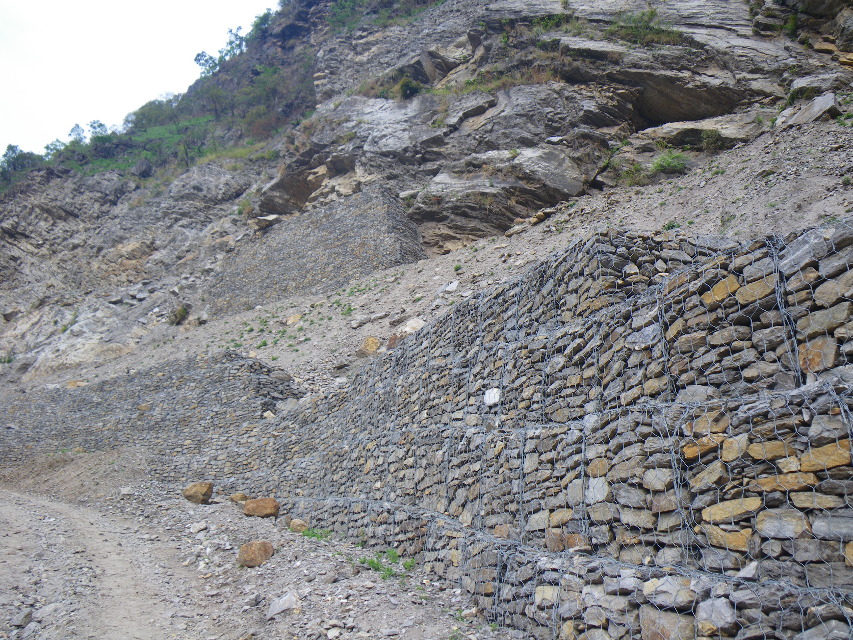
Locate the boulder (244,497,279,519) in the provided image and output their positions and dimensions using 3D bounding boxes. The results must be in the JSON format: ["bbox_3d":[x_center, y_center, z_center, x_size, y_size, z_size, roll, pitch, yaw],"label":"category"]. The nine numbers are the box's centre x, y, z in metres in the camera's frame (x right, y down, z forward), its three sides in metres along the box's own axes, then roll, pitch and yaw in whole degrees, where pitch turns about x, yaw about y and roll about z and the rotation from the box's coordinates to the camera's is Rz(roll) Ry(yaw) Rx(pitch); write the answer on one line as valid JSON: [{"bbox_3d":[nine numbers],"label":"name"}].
[{"bbox_3d":[-3.108,3.532,13.000,0.650,0.370,0.470,3,-12,-13],"label":"boulder"}]

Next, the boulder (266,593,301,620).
[{"bbox_3d":[-1.326,2.648,6.400,0.310,0.190,0.260,2,-12,-11],"label":"boulder"}]

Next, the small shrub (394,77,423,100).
[{"bbox_3d":[-1.226,-15.767,47.000,1.800,1.600,1.600,0,-11,-2],"label":"small shrub"}]

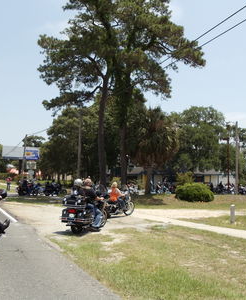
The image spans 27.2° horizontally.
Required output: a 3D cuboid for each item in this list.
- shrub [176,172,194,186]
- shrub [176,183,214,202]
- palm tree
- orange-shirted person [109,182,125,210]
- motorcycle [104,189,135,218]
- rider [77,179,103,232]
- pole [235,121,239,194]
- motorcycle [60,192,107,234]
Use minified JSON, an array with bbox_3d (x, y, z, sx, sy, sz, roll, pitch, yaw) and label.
[{"bbox_3d":[4.839,2.596,40.000,1.500,1.750,1.500,1,-3,0],"label":"shrub"},{"bbox_3d":[4.683,2.784,33.300,2.400,1.250,2.200,1,-3,0],"label":"shrub"},{"bbox_3d":[2.918,0.042,43.000,3.700,7.500,3.700,1,-3,0],"label":"palm tree"},{"bbox_3d":[-0.221,1.866,20.400,0.550,1.130,0.800,-2,-4,35],"label":"orange-shirted person"},{"bbox_3d":[-0.101,2.157,20.500,0.850,1.120,2.250,-2,-4,35],"label":"motorcycle"},{"bbox_3d":[-0.895,1.501,14.000,0.680,1.380,0.850,-1,-4,24],"label":"rider"},{"bbox_3d":[11.036,0.723,49.000,0.240,7.200,0.240,1,-3,0],"label":"pole"},{"bbox_3d":[-0.988,1.668,13.950,0.920,1.180,2.400,-1,-4,22],"label":"motorcycle"}]

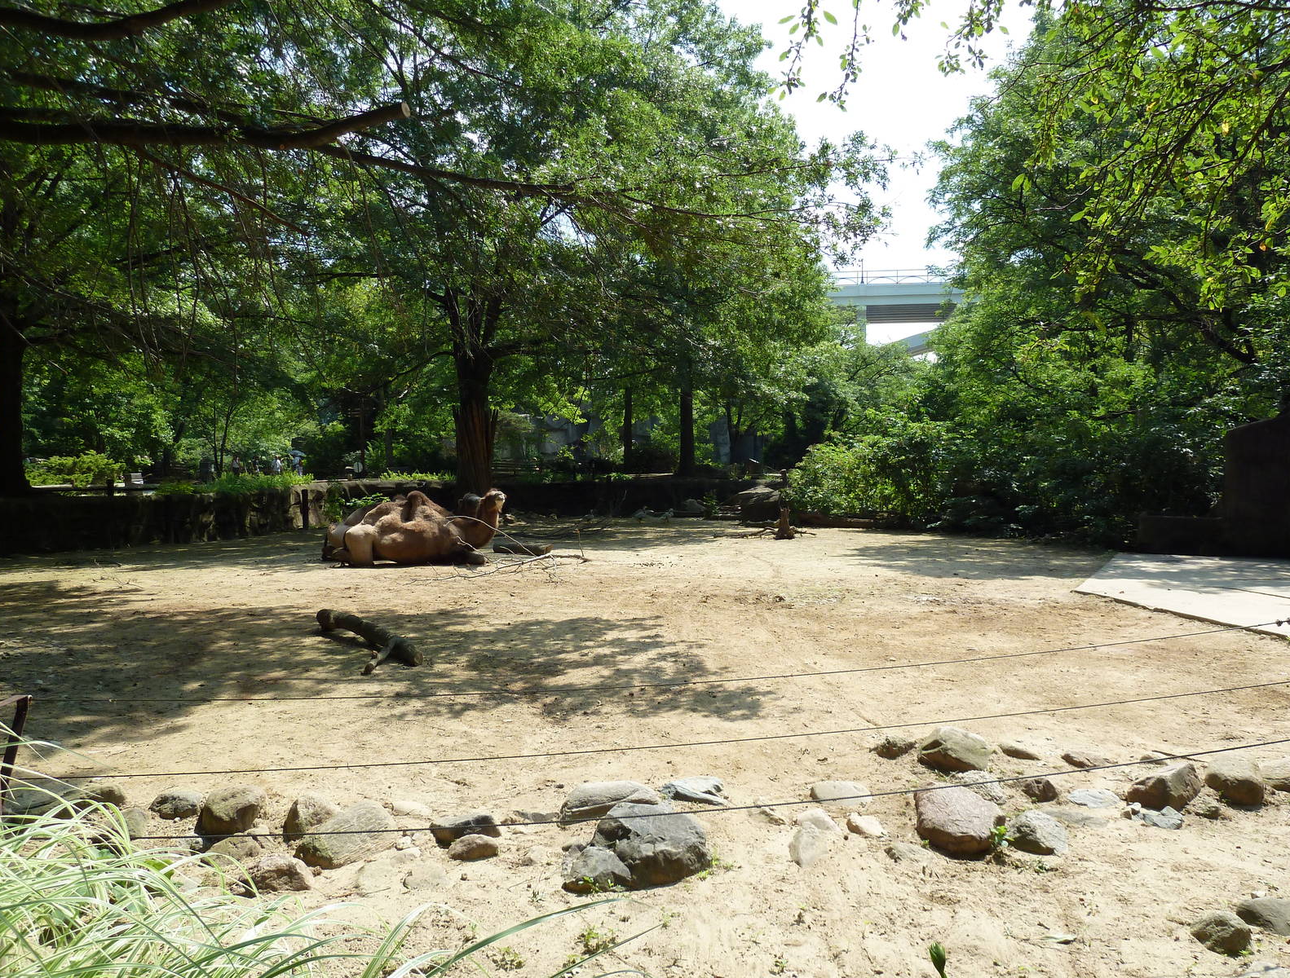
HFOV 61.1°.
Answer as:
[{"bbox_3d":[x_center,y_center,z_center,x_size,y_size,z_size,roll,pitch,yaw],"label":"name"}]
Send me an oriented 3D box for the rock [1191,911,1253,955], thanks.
[{"bbox_3d":[2.176,1.653,4.126,0.225,0.140,0.190,0,2,0],"label":"rock"}]

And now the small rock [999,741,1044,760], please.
[{"bbox_3d":[2.330,1.610,6.758,0.277,0.088,0.166,1,2,19],"label":"small rock"}]

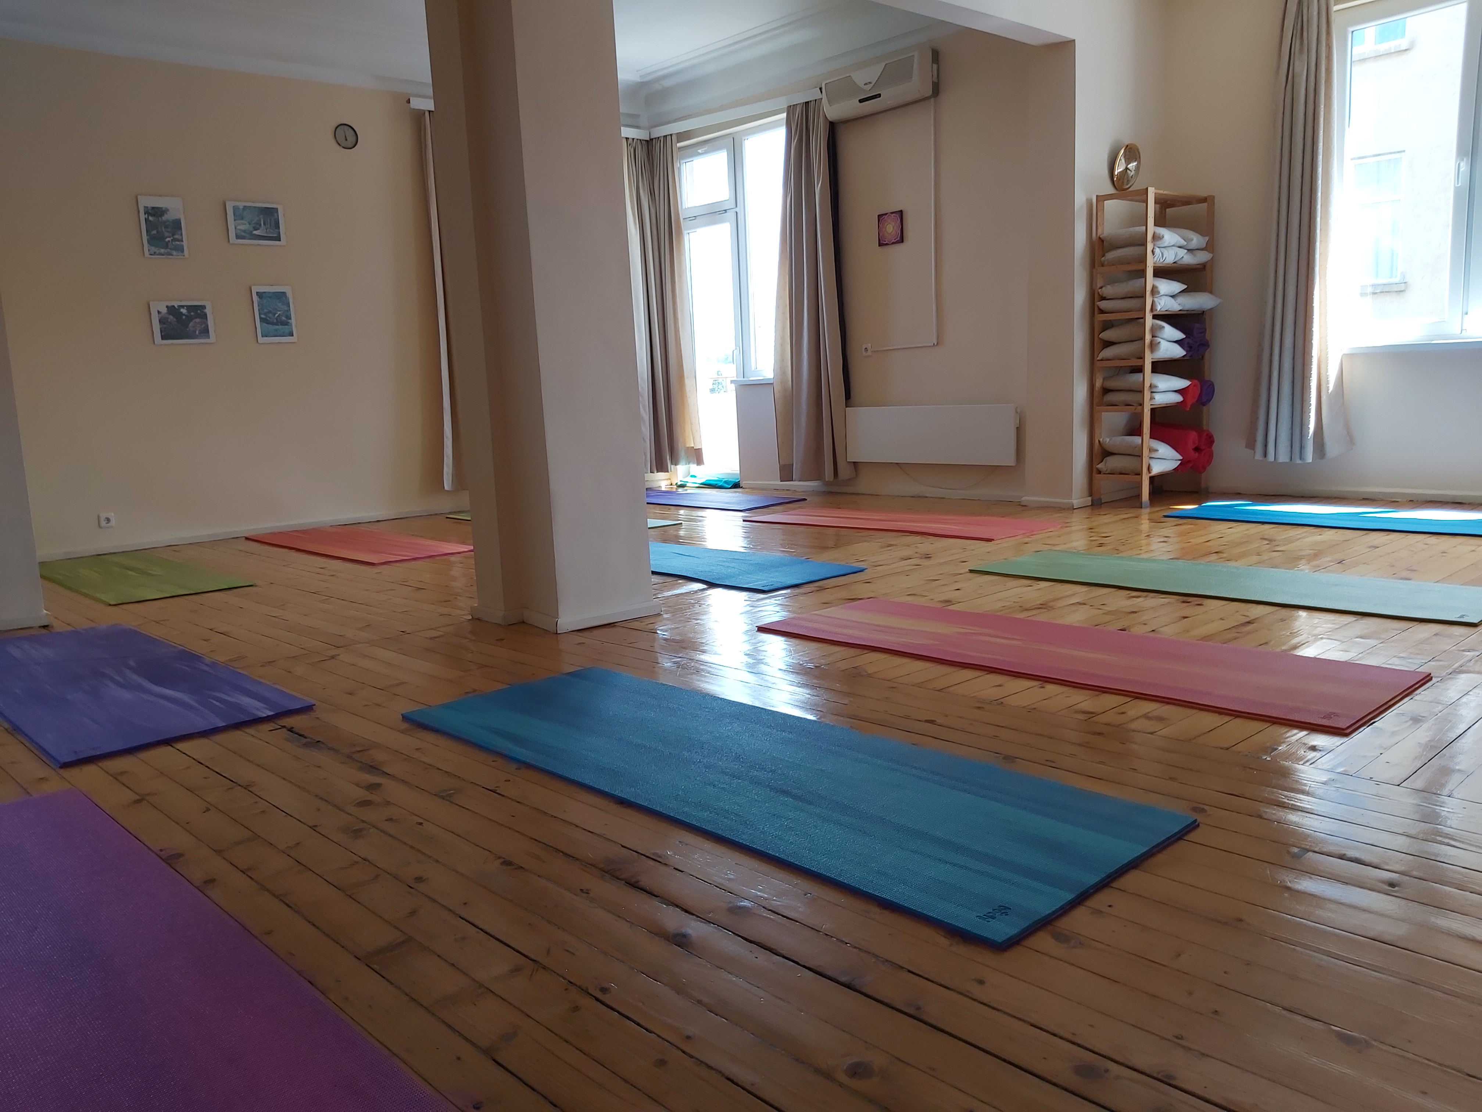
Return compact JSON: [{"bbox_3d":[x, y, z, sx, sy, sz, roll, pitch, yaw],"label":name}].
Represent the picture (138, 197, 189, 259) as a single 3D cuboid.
[{"bbox_3d":[-3.496,-1.986,6.738,0.247,0.354,0.018,-10,11,-41],"label":"picture"}]

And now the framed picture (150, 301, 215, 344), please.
[{"bbox_3d":[-3.463,-1.449,6.919,0.352,0.250,0.018,-10,11,-41],"label":"framed picture"}]

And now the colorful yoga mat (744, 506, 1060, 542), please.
[{"bbox_3d":[0.856,-0.189,6.391,0.607,0.012,1.830,-10,11,-42],"label":"colorful yoga mat"}]

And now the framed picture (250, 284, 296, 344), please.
[{"bbox_3d":[-3.041,-1.575,7.264,0.248,0.353,0.018,-10,11,-41],"label":"framed picture"}]

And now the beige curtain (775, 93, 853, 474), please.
[{"bbox_3d":[0.516,-1.885,8.149,0.180,2.710,0.710,-10,11,-39],"label":"beige curtain"}]

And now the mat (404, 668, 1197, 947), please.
[{"bbox_3d":[-0.036,0.441,2.442,0.607,0.012,1.830,-10,11,-42],"label":"mat"}]

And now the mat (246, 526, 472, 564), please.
[{"bbox_3d":[-2.301,-0.074,6.635,0.607,0.012,1.830,-11,11,-42],"label":"mat"}]

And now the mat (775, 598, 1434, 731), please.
[{"bbox_3d":[0.884,0.269,3.205,0.597,0.014,1.803,-11,12,-42],"label":"mat"}]

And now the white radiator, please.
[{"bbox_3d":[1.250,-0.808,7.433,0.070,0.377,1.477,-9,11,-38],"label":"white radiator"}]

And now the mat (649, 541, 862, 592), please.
[{"bbox_3d":[-0.277,0.030,5.175,0.597,0.014,1.803,-10,11,-41],"label":"mat"}]

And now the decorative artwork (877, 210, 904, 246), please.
[{"bbox_3d":[1.029,-2.239,7.625,0.020,0.211,0.218,-10,11,-39],"label":"decorative artwork"}]

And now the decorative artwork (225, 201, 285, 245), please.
[{"bbox_3d":[-3.089,-2.115,7.097,0.351,0.253,0.018,-10,11,-41],"label":"decorative artwork"}]

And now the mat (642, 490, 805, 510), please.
[{"bbox_3d":[-0.357,-0.405,8.111,0.599,0.012,1.808,-10,11,-40],"label":"mat"}]

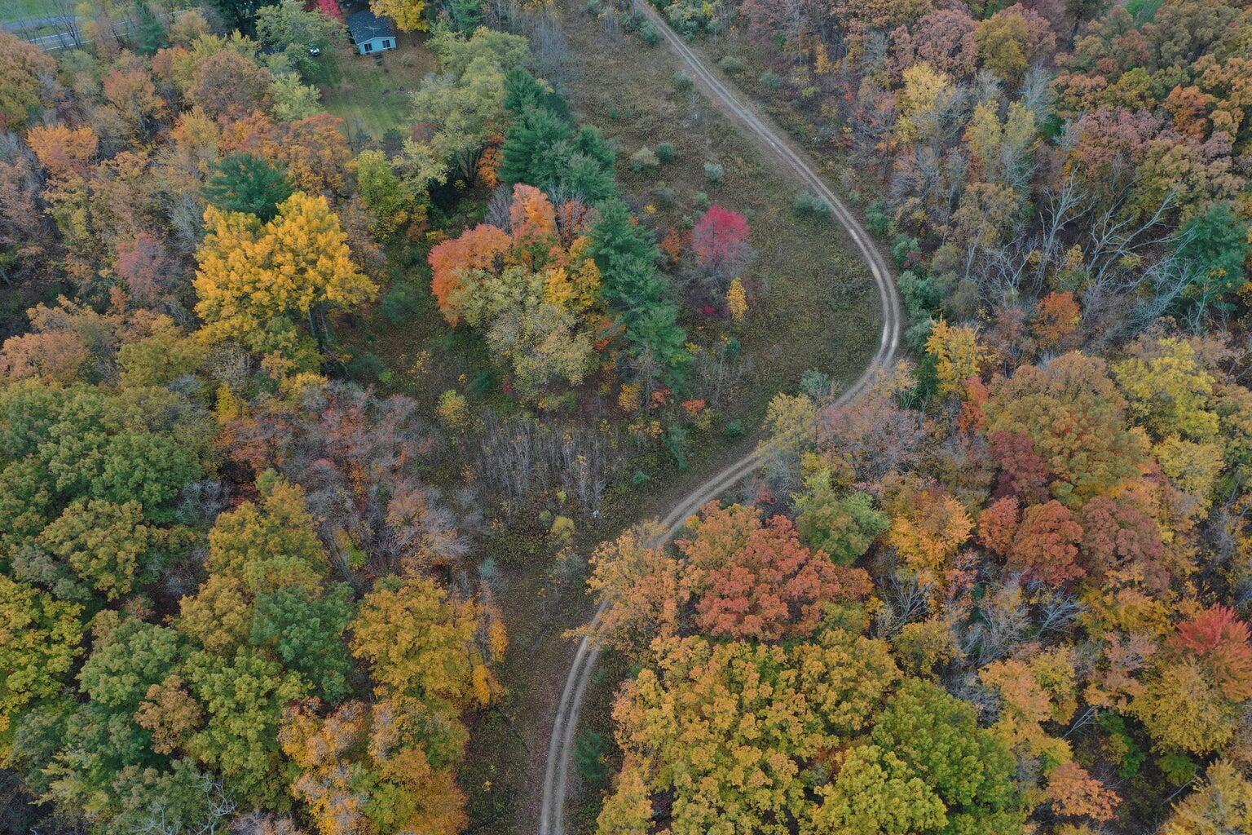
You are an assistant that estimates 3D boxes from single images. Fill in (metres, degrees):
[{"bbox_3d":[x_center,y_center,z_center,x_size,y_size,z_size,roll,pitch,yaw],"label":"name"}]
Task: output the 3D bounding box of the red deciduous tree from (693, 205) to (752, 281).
[{"bbox_3d":[16.200,-29.230,166.060,10.250,14.000,10.500,0,49,0],"label":"red deciduous tree"}]

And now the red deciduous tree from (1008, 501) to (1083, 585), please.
[{"bbox_3d":[52.580,16.970,123.510,8.420,16.500,9.000,0,49,0],"label":"red deciduous tree"}]

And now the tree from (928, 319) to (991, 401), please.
[{"bbox_3d":[49.760,-8.250,146.490,8.890,15.500,9.500,0,49,0],"label":"tree"}]

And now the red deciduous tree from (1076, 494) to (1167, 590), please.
[{"bbox_3d":[61.840,17.010,123.150,9.540,17.000,10.000,0,49,0],"label":"red deciduous tree"}]

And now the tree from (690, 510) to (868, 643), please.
[{"bbox_3d":[18.890,20.740,119.170,21.150,18.000,16.000,0,49,0],"label":"tree"}]

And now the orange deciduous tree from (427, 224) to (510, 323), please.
[{"bbox_3d":[-25.390,-22.460,158.060,13.240,17.000,12.500,0,49,0],"label":"orange deciduous tree"}]

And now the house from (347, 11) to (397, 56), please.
[{"bbox_3d":[-59.440,-90.250,226.850,8.600,3.800,14.130,-17,51,-14],"label":"house"}]

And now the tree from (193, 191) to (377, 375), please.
[{"bbox_3d":[-51.970,-20.490,150.320,26.690,26.000,25.000,0,49,0],"label":"tree"}]

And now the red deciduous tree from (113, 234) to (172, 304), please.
[{"bbox_3d":[-79.370,-23.730,160.530,7.370,15.000,8.200,0,49,0],"label":"red deciduous tree"}]

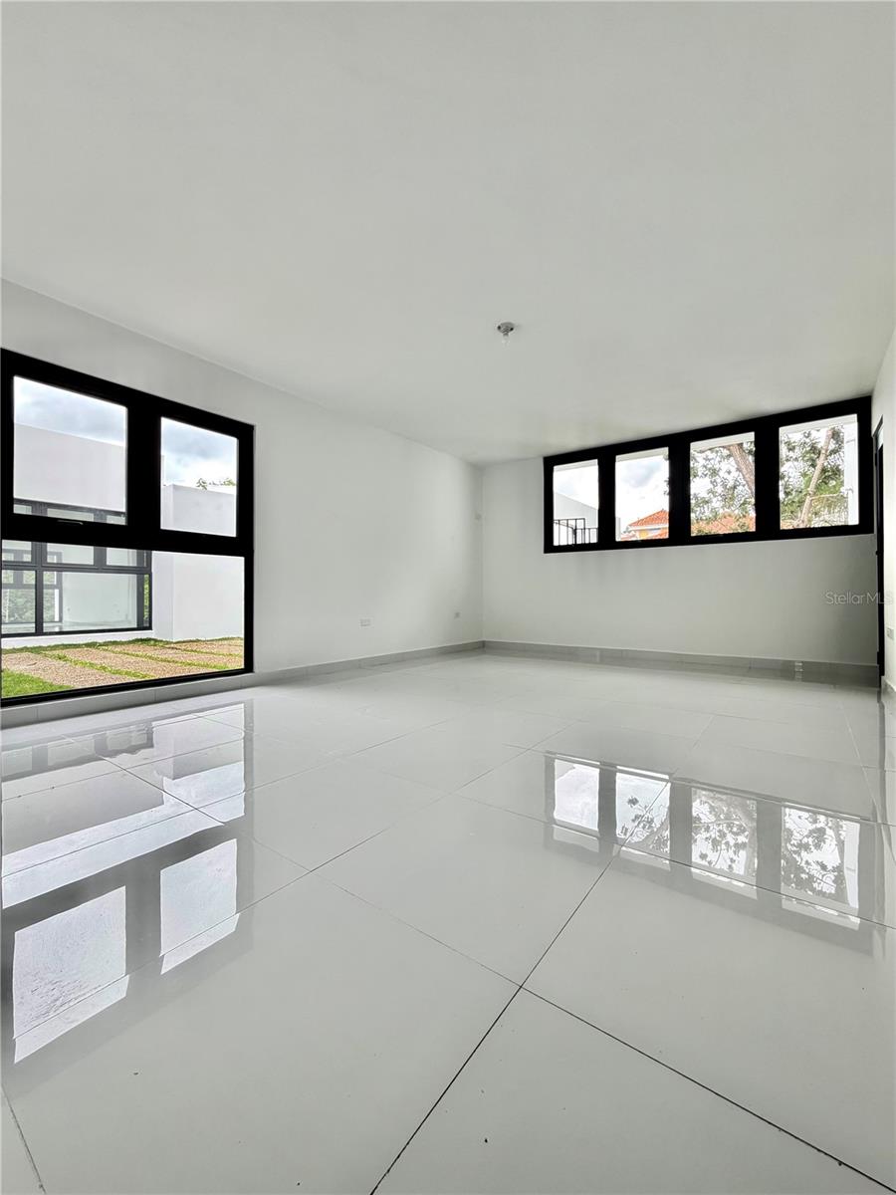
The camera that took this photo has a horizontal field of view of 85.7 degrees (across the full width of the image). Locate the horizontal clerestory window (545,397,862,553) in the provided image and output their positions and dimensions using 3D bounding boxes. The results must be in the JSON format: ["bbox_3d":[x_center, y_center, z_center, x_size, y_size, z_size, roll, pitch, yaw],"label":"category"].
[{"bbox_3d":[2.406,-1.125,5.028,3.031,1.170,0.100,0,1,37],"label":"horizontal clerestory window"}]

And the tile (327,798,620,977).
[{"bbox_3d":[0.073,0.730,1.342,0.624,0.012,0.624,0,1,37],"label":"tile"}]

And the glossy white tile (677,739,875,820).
[{"bbox_3d":[1.320,0.723,1.976,0.624,0.012,0.624,0,1,37],"label":"glossy white tile"}]

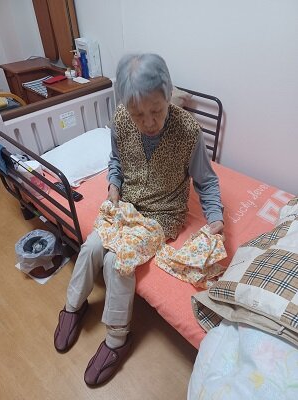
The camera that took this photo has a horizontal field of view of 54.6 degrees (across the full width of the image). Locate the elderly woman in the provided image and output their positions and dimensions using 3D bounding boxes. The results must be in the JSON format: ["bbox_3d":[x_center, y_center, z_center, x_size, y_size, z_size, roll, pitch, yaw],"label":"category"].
[{"bbox_3d":[-0.036,0.103,1.135,0.570,1.161,0.799,14,38,22],"label":"elderly woman"}]

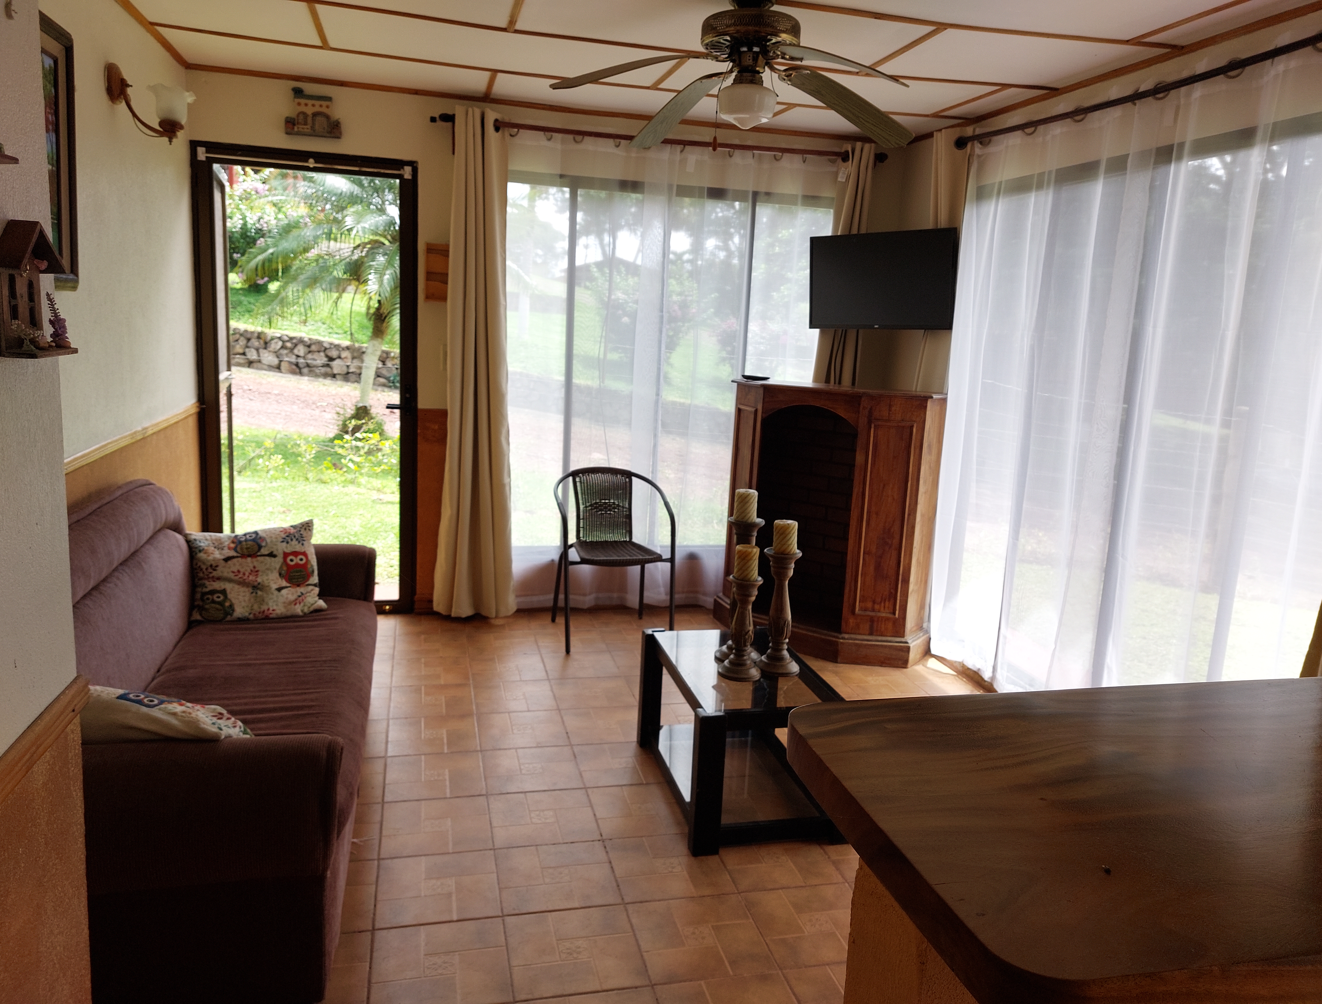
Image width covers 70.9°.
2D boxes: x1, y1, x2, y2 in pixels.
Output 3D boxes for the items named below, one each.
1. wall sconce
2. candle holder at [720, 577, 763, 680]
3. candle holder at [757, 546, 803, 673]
[{"bbox_3d":[-1.637,-1.273,2.997,0.255,0.223,0.143,0,11,-14],"label":"wall sconce"},{"bbox_3d":[0.246,0.374,2.772,0.129,0.293,0.129,0,11,-14],"label":"candle holder"},{"bbox_3d":[0.376,0.338,2.866,0.138,0.376,0.138,0,11,-14],"label":"candle holder"}]

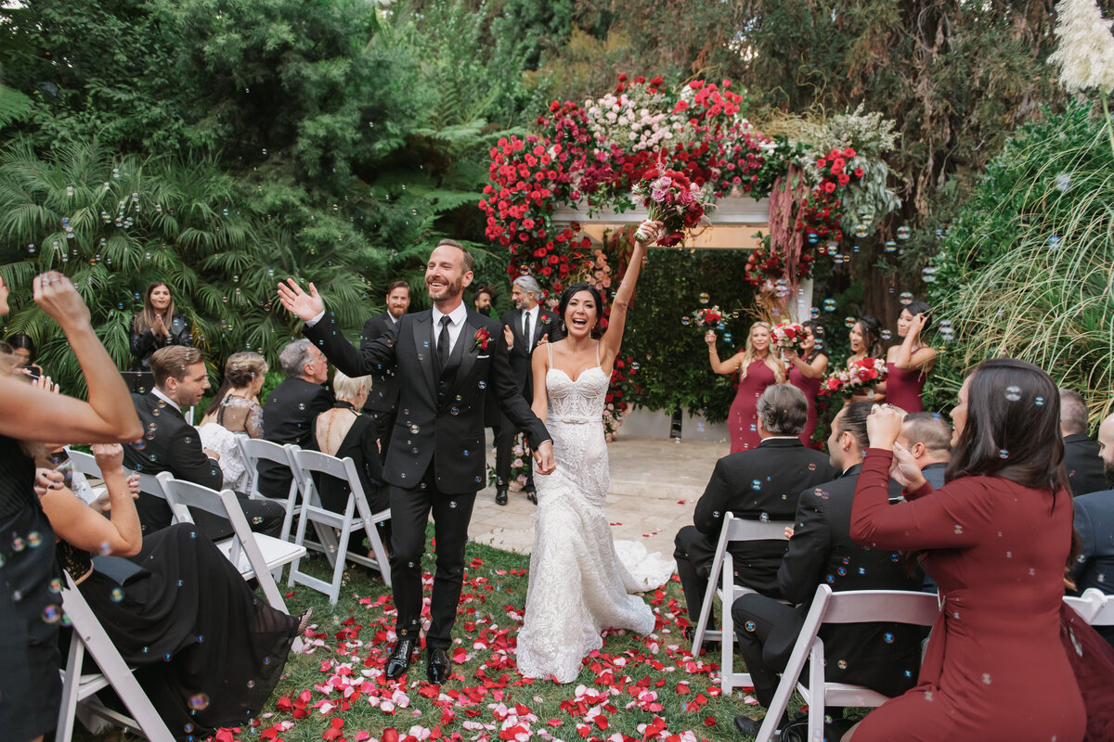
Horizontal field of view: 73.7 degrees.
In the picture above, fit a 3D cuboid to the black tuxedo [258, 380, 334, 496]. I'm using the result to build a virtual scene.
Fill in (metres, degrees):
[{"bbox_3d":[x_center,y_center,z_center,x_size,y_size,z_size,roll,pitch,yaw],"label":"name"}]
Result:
[{"bbox_3d":[-1.435,0.560,4.454,0.520,1.080,0.750,7,6,38],"label":"black tuxedo"}]

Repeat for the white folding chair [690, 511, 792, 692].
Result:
[{"bbox_3d":[0.907,0.989,3.387,0.455,0.785,0.475,3,5,-5],"label":"white folding chair"}]

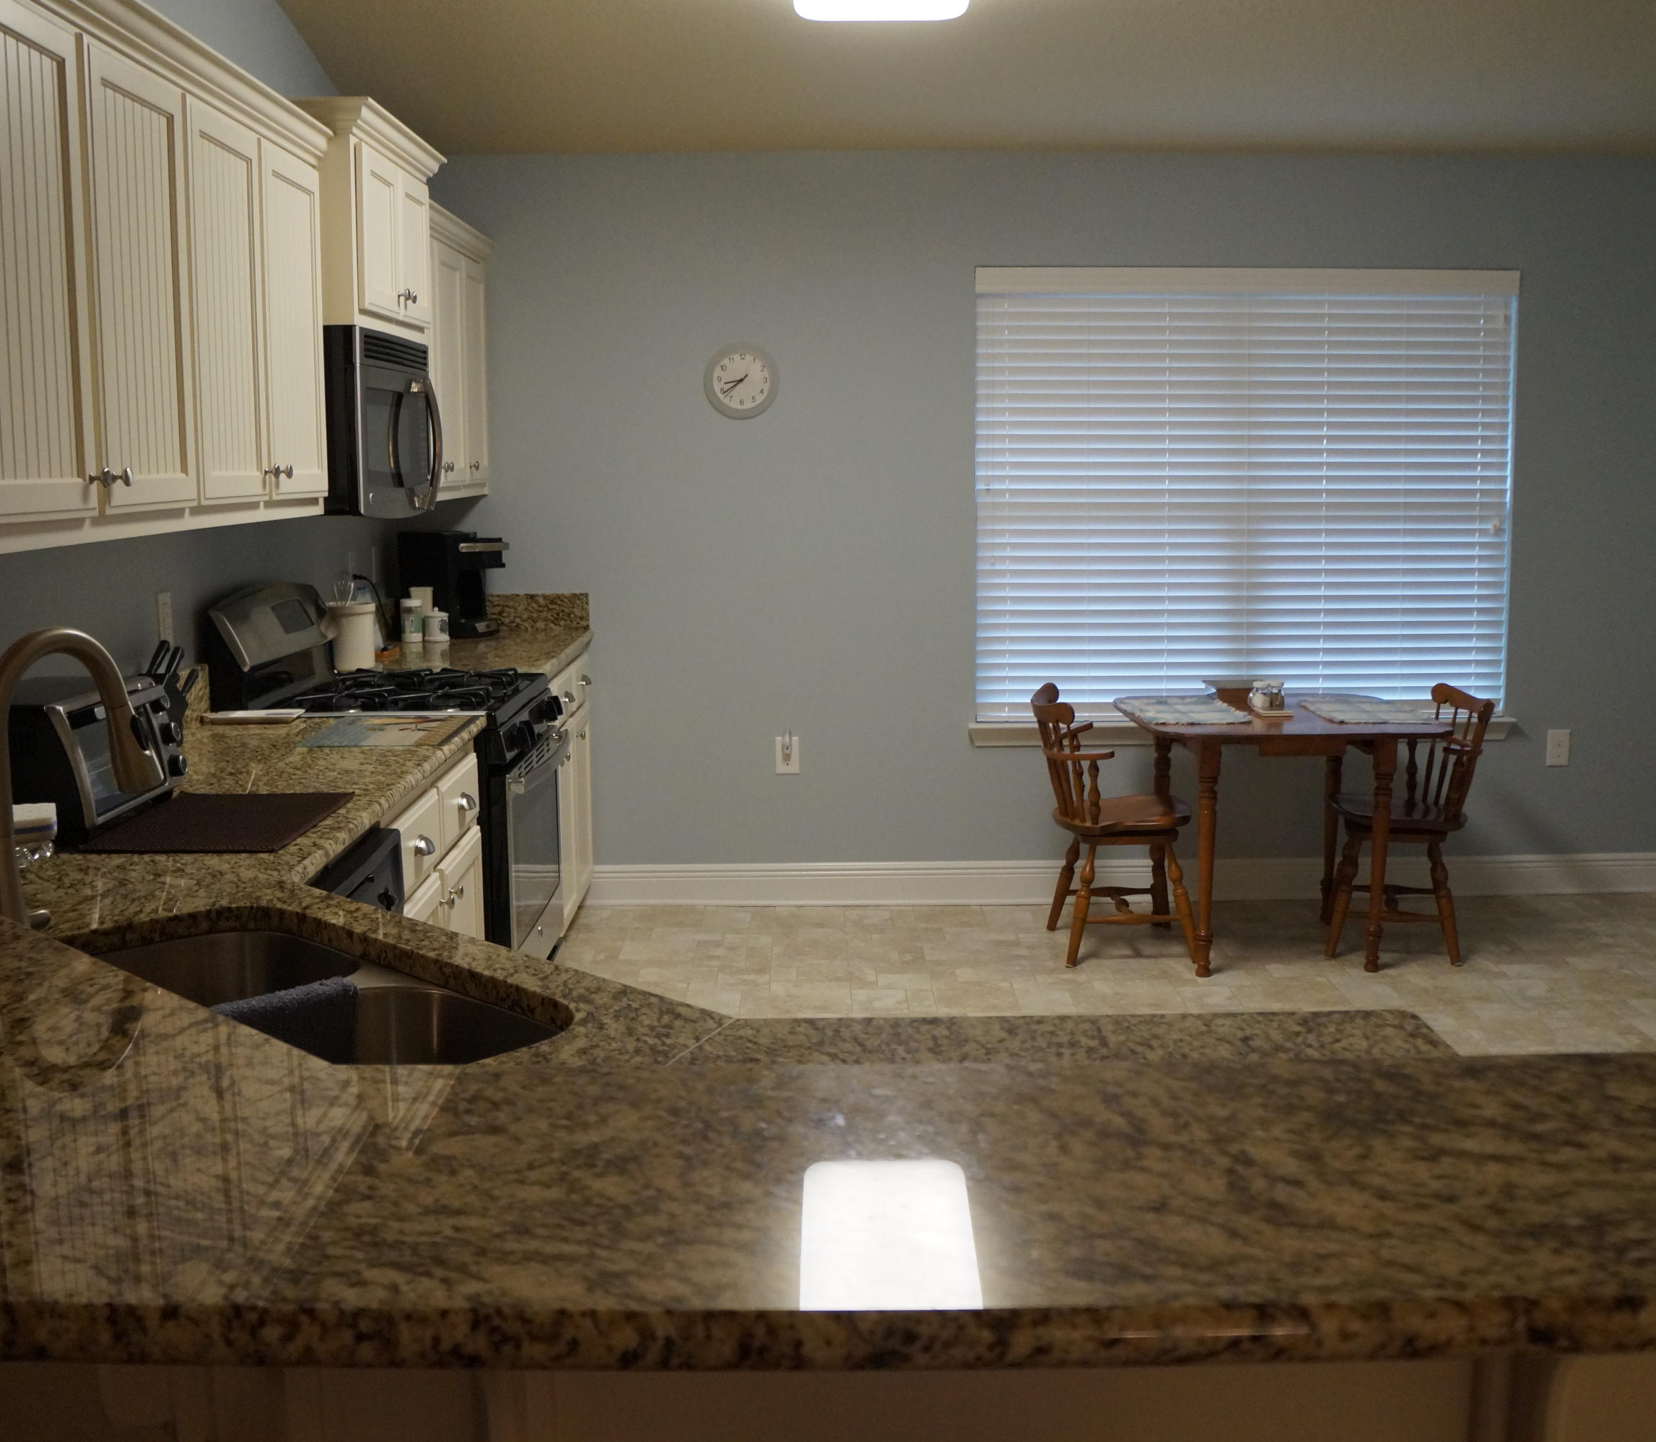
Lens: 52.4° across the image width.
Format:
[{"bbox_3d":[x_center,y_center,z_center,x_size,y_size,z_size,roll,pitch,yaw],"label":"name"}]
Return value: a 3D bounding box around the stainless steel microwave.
[{"bbox_3d":[-1.146,-0.679,3.899,0.423,0.412,0.750,0,9,-1],"label":"stainless steel microwave"}]

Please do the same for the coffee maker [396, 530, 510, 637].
[{"bbox_3d":[-1.184,-0.437,5.318,0.332,0.328,0.235,0,9,-1],"label":"coffee maker"}]

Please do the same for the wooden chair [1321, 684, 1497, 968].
[{"bbox_3d":[1.713,0.288,5.090,0.480,0.790,0.510,0,9,4],"label":"wooden chair"}]

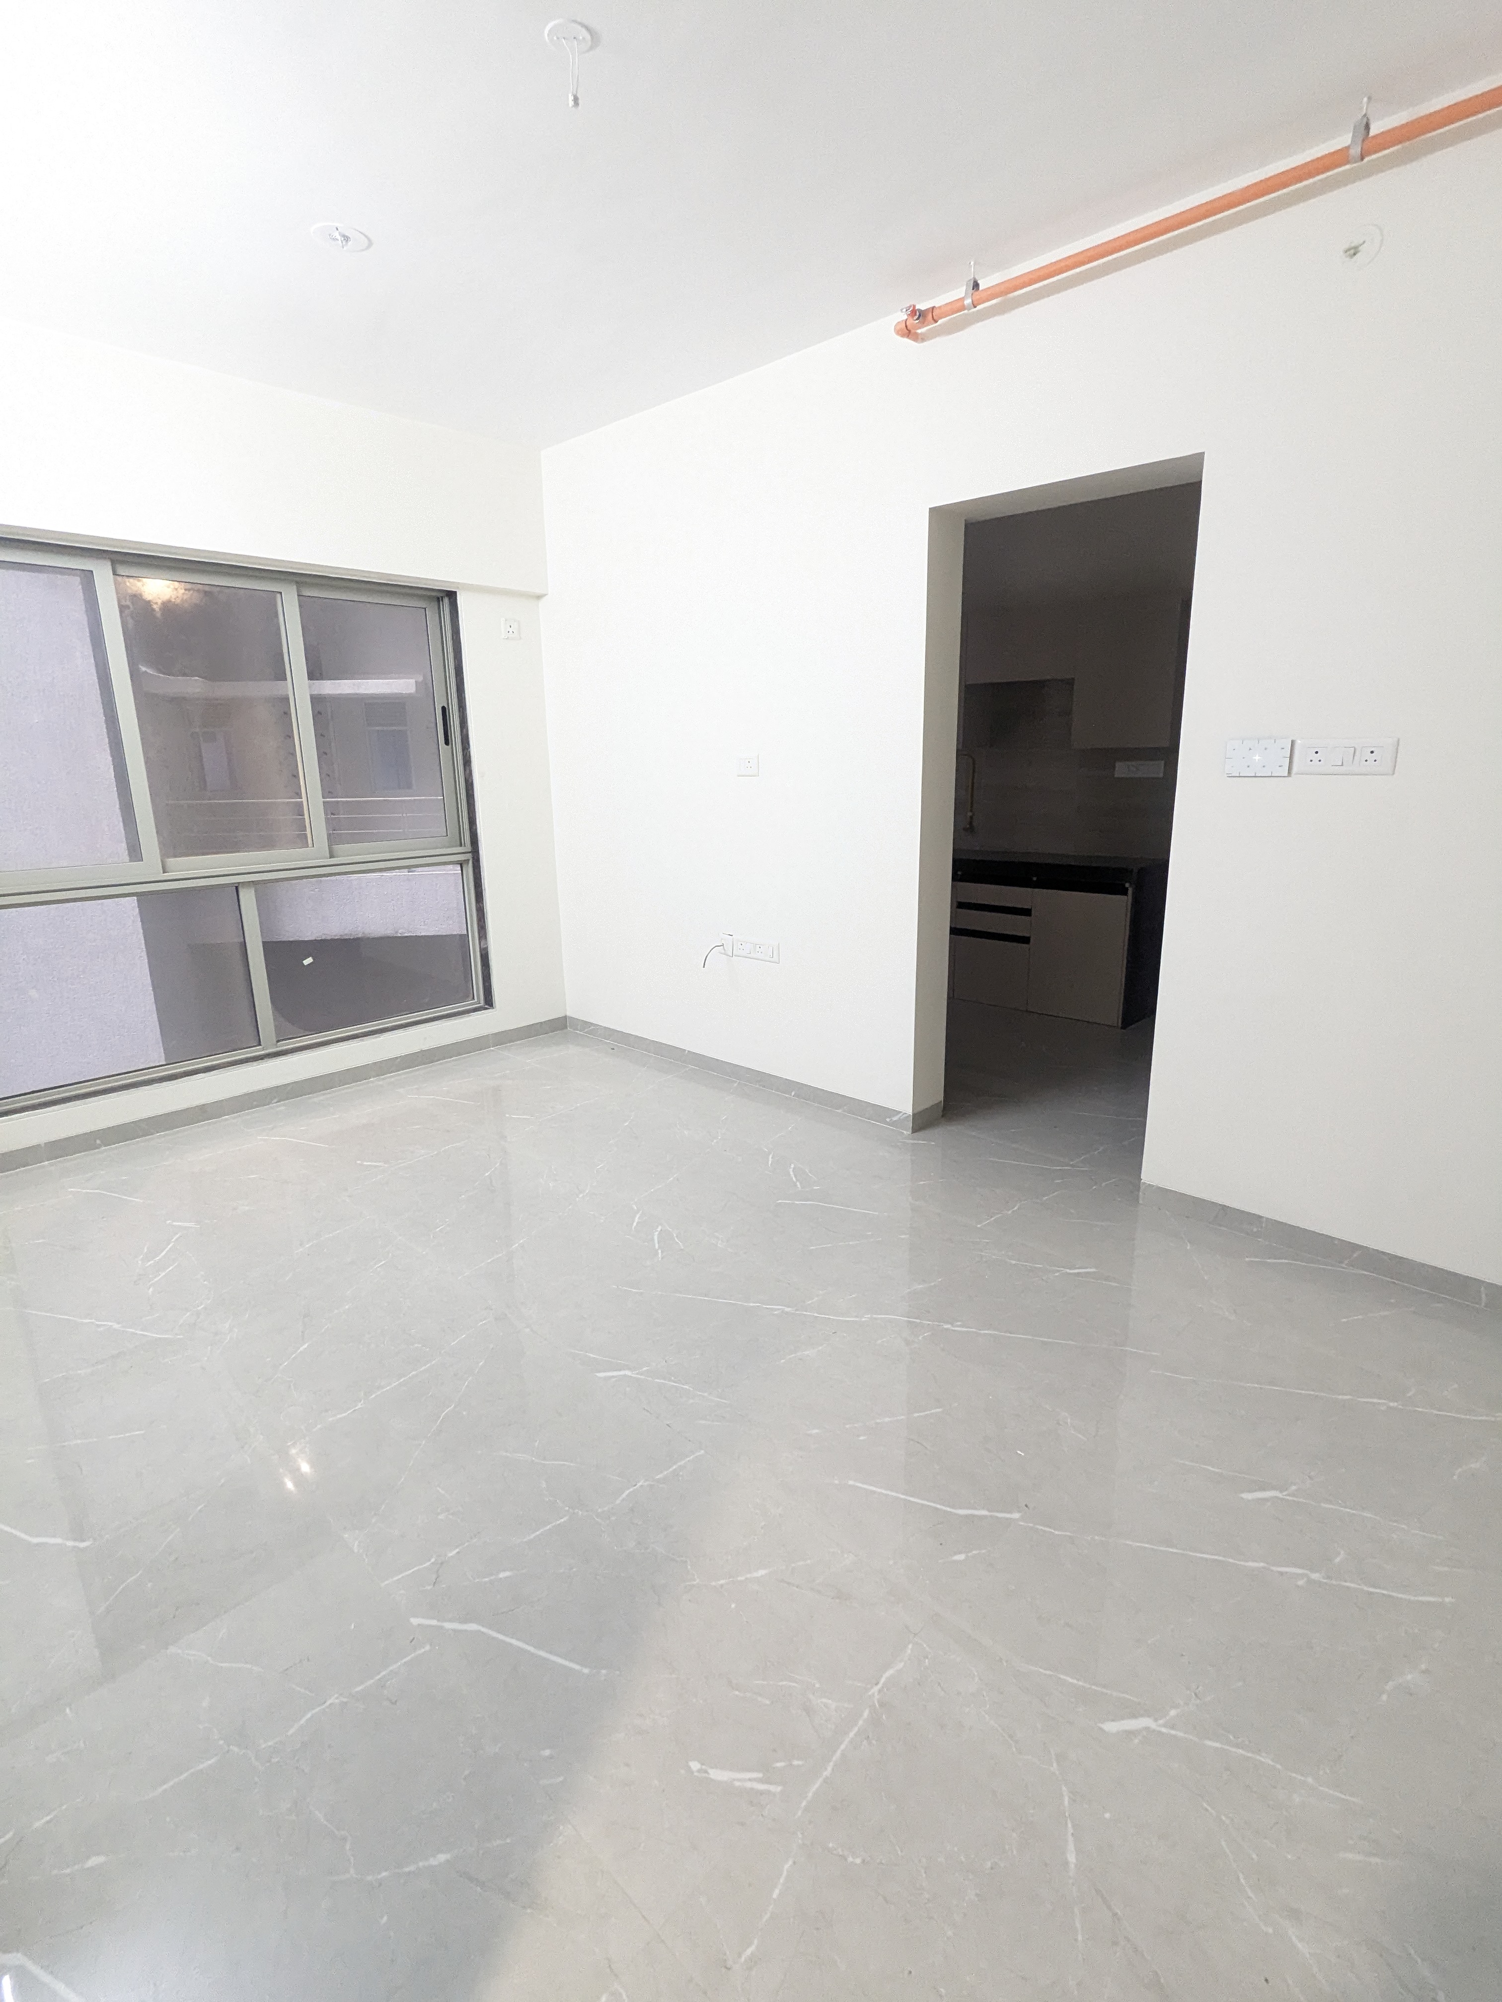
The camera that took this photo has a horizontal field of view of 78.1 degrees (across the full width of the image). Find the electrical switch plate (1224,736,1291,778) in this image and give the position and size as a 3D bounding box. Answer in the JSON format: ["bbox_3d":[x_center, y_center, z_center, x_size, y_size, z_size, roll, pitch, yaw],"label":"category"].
[{"bbox_3d":[1.336,-0.638,2.433,0.151,0.093,0.017,12,20,42],"label":"electrical switch plate"}]

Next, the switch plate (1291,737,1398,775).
[{"bbox_3d":[1.479,-0.606,2.303,0.218,0.087,0.014,12,20,42],"label":"switch plate"}]

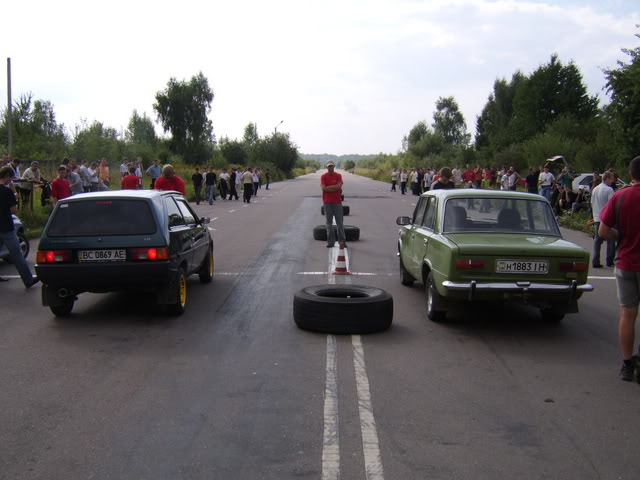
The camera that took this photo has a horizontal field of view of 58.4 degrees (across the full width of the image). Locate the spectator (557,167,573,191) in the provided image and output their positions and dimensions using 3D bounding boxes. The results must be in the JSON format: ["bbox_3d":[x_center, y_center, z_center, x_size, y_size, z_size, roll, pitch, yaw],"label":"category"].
[{"bbox_3d":[8.865,-1.760,20.700,0.580,1.740,0.420,6,9,37],"label":"spectator"}]

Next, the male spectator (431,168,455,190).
[{"bbox_3d":[2.252,-0.479,10.600,0.500,1.700,0.330,1,7,3],"label":"male spectator"}]

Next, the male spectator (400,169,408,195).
[{"bbox_3d":[5.840,-3.980,39.606,0.500,1.730,0.340,3,8,24],"label":"male spectator"}]

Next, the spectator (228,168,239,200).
[{"bbox_3d":[-4.752,-3.063,31.664,0.500,1.760,0.500,2,7,17],"label":"spectator"}]

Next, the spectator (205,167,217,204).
[{"bbox_3d":[-4.934,-2.412,26.000,0.520,1.740,0.380,-1,7,-11],"label":"spectator"}]

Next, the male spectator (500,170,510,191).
[{"bbox_3d":[7.058,-1.781,21.747,0.420,1.700,0.520,4,8,26],"label":"male spectator"}]

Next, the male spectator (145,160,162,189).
[{"bbox_3d":[-7.126,-2.525,24.677,0.620,1.780,0.380,-4,8,-26],"label":"male spectator"}]

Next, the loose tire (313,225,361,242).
[{"bbox_3d":[0.409,-0.200,13.800,1.100,0.310,1.100,0,7,0],"label":"loose tire"}]

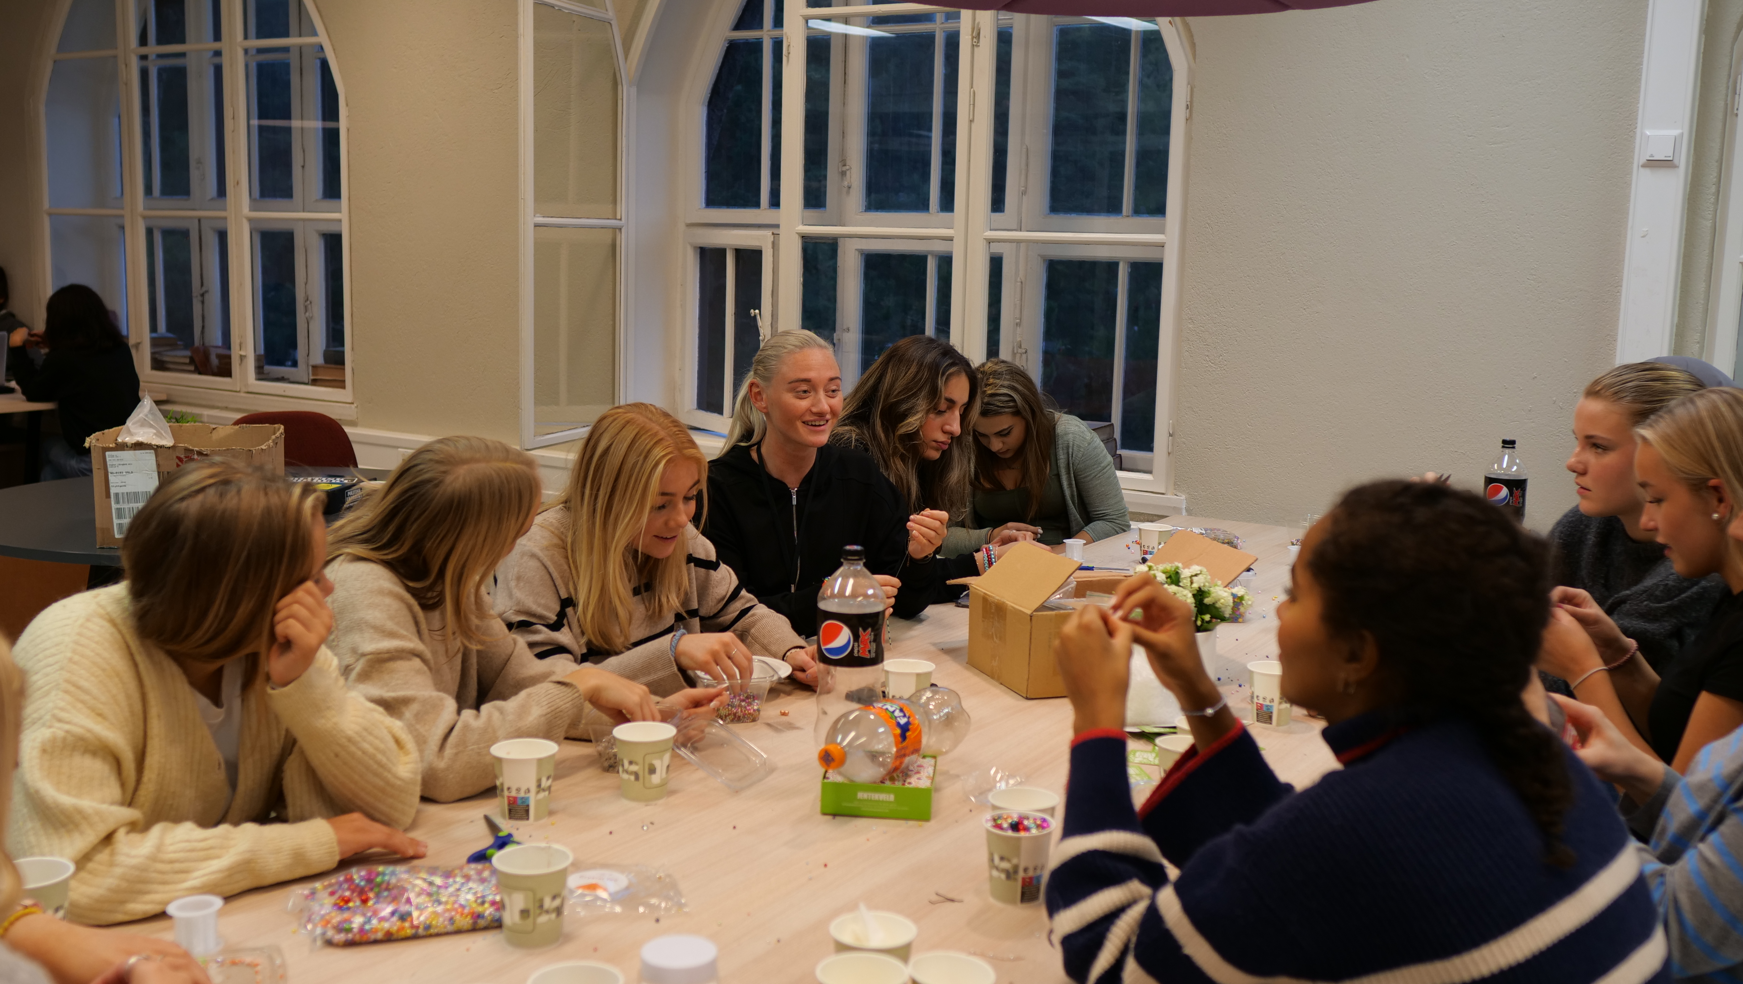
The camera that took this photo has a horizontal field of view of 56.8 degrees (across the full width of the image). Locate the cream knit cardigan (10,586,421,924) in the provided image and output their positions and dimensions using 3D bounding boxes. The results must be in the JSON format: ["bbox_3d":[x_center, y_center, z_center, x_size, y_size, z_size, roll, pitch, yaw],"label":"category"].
[{"bbox_3d":[-0.800,0.375,1.833,0.460,0.560,0.520,6,10,27],"label":"cream knit cardigan"}]

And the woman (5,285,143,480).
[{"bbox_3d":[-2.817,-0.136,5.678,0.680,1.180,0.460,6,10,25],"label":"woman"}]

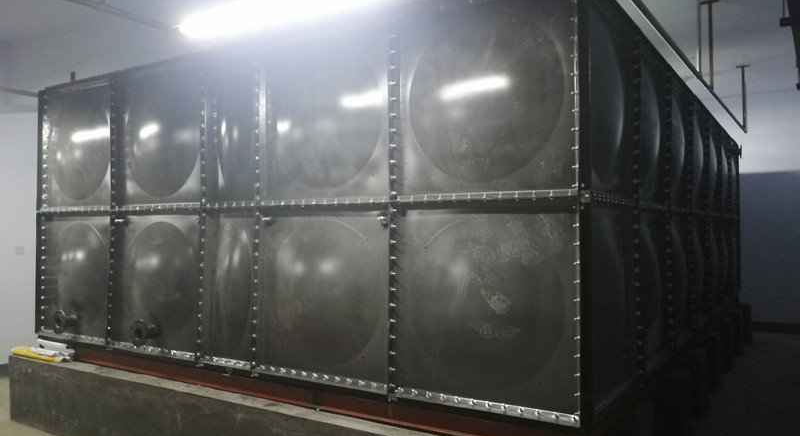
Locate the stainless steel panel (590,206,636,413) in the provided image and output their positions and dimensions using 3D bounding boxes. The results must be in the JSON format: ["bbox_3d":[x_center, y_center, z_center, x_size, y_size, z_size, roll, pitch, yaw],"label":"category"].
[{"bbox_3d":[1.086,0.404,3.184,0.080,0.990,0.990,-1,-1,33],"label":"stainless steel panel"}]

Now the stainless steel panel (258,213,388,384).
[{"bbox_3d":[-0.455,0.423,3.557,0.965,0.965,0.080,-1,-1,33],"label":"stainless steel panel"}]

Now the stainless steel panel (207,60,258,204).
[{"bbox_3d":[-1.071,-0.583,3.959,0.490,0.990,0.080,-1,-1,33],"label":"stainless steel panel"}]

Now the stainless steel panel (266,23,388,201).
[{"bbox_3d":[-0.446,-0.589,3.554,0.990,0.990,0.080,-1,-1,33],"label":"stainless steel panel"}]

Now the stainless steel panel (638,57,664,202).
[{"bbox_3d":[1.629,-0.586,4.035,0.080,0.990,0.990,-1,-1,33],"label":"stainless steel panel"}]

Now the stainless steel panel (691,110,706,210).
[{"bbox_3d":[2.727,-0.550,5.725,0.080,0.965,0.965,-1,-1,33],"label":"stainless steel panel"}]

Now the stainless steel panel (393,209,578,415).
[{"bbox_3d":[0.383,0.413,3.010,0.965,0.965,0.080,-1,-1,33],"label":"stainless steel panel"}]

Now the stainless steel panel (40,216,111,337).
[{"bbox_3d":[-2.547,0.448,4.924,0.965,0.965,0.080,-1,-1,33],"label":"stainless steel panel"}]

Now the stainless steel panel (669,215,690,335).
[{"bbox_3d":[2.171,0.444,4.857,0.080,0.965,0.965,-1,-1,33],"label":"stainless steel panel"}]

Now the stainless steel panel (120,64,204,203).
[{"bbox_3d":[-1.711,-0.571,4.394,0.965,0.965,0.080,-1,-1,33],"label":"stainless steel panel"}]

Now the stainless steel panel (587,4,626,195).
[{"bbox_3d":[1.085,-0.596,3.196,0.080,0.990,0.990,-1,-1,33],"label":"stainless steel panel"}]

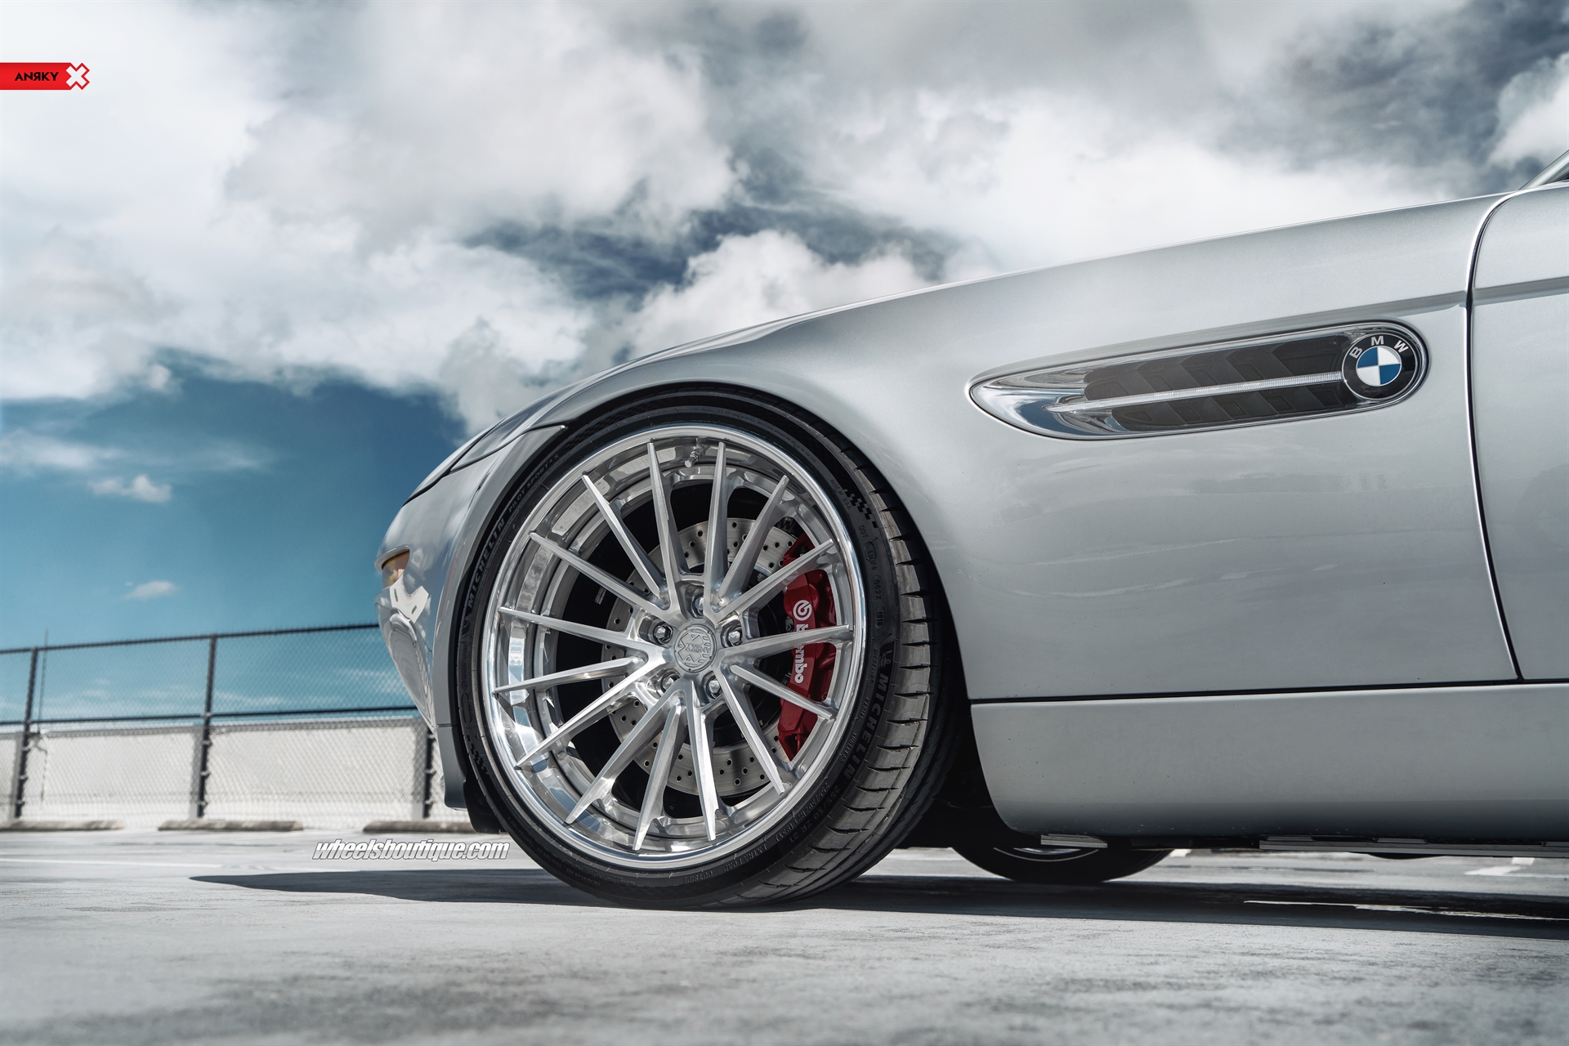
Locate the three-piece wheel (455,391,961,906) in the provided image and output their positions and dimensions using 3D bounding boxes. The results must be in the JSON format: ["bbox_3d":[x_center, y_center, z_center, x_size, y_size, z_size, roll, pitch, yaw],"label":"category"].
[{"bbox_3d":[-0.102,0.165,1.992,0.686,0.680,0.260,-6,-14,27],"label":"three-piece wheel"}]

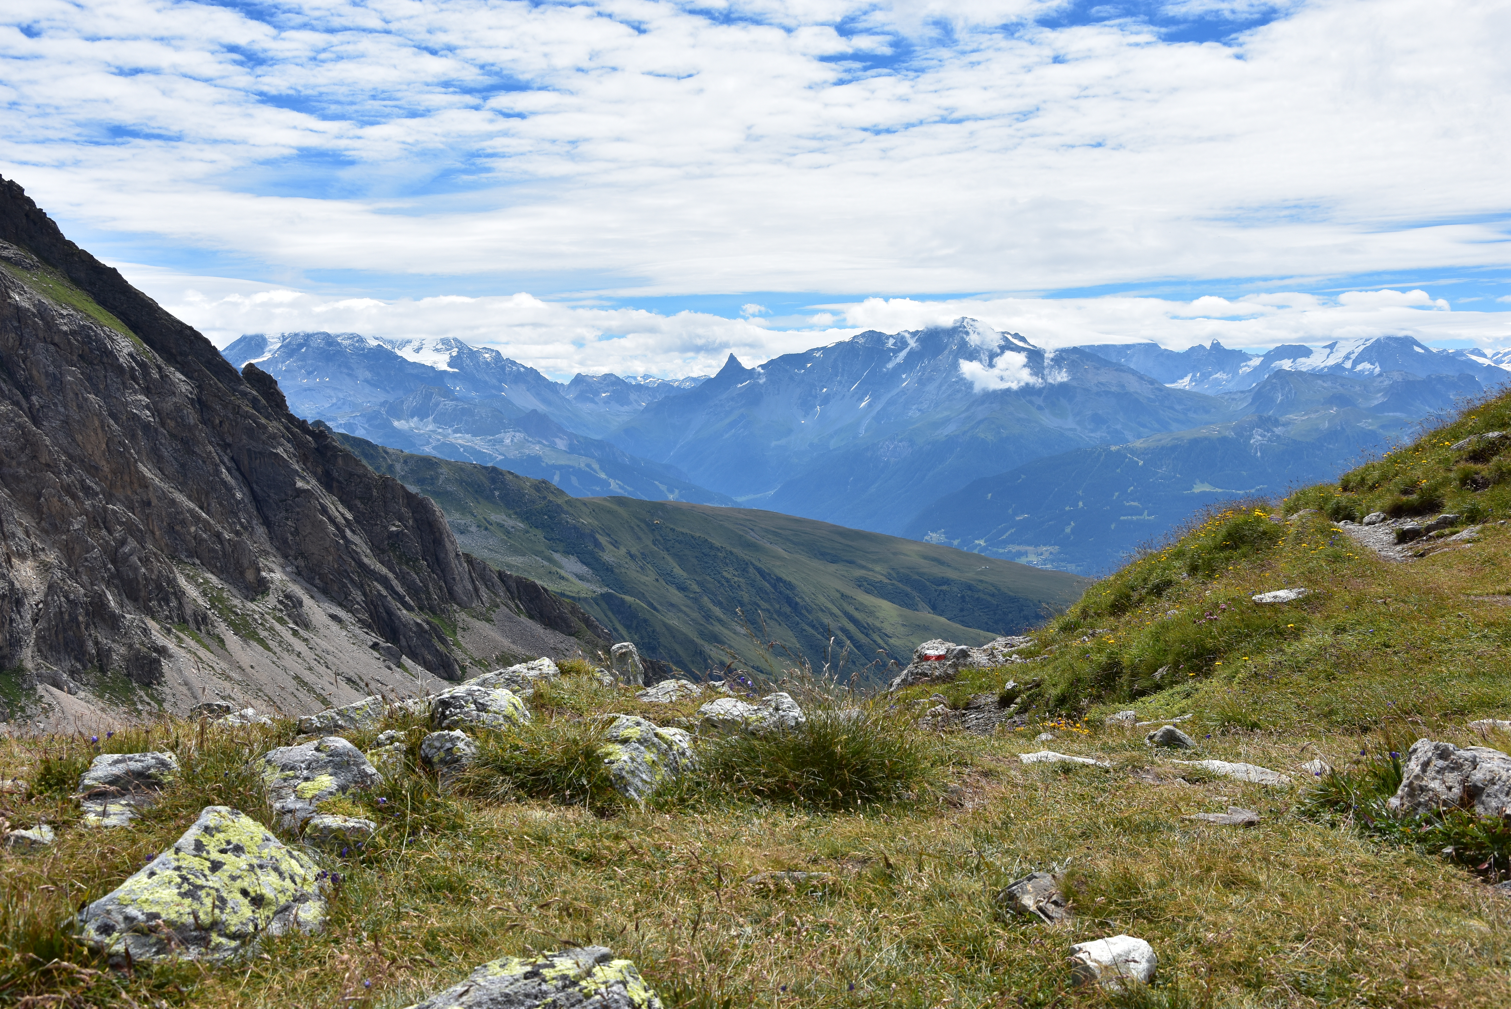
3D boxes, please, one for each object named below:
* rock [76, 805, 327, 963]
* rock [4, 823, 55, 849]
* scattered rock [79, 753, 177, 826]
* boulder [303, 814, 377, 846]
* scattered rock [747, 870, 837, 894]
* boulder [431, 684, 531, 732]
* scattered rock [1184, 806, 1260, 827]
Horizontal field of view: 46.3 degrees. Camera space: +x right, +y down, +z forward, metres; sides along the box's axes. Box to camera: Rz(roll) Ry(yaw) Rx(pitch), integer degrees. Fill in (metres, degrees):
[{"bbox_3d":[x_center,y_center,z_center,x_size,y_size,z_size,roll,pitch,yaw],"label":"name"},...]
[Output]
[{"bbox_3d":[-1.582,1.043,5.052,0.735,0.370,0.550,-1,3,-17],"label":"rock"},{"bbox_3d":[-2.854,1.308,6.950,0.200,0.088,0.170,-1,2,-22],"label":"rock"},{"bbox_3d":[-2.645,1.203,7.450,0.434,0.298,0.360,-1,2,-20],"label":"scattered rock"},{"bbox_3d":[-1.452,1.122,6.160,0.262,0.091,0.200,-1,3,-13],"label":"boulder"},{"bbox_3d":[0.109,1.174,5.539,0.276,0.055,0.170,0,3,1],"label":"scattered rock"},{"bbox_3d":[-1.433,1.057,9.200,0.518,0.232,0.420,0,2,-9],"label":"boulder"},{"bbox_3d":[1.691,1.124,6.403,0.278,0.061,0.170,1,3,15],"label":"scattered rock"}]

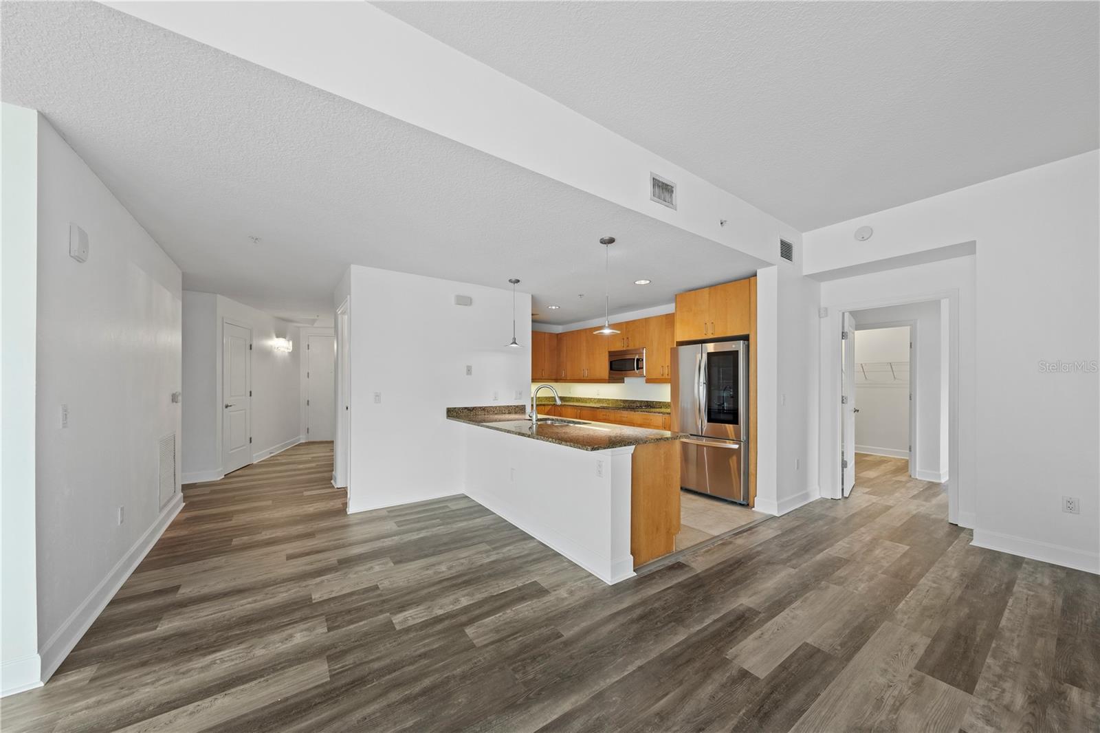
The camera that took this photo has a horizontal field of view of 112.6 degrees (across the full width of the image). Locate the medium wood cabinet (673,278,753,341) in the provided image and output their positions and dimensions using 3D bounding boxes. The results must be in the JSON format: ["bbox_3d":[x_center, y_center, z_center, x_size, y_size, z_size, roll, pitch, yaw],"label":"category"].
[{"bbox_3d":[2.087,-0.628,4.412,0.605,0.630,0.927,1,-1,-36],"label":"medium wood cabinet"}]

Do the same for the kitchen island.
[{"bbox_3d":[-0.043,0.973,3.516,1.043,0.972,2.428,1,-1,-36],"label":"kitchen island"}]

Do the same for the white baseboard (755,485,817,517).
[{"bbox_3d":[2.569,1.409,3.945,1.008,0.136,0.232,1,-1,-36],"label":"white baseboard"}]

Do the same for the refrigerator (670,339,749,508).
[{"bbox_3d":[2.030,0.614,4.414,0.736,1.763,0.897,1,-1,-36],"label":"refrigerator"}]

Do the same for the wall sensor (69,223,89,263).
[{"bbox_3d":[-2.451,-0.637,1.915,0.040,0.171,0.121,1,-1,-36],"label":"wall sensor"}]

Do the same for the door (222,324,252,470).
[{"bbox_3d":[-4.687,0.457,5.484,0.060,2.150,0.760,0,-1,-15],"label":"door"}]

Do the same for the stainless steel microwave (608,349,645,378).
[{"bbox_3d":[1.323,-0.041,5.656,0.403,0.422,0.756,1,-1,-36],"label":"stainless steel microwave"}]

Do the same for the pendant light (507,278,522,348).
[{"bbox_3d":[-0.405,-0.609,4.192,0.210,0.790,0.210,0,-1,0],"label":"pendant light"}]

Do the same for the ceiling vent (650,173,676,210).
[{"bbox_3d":[0.787,-1.212,2.561,0.287,0.196,0.030,1,-1,-36],"label":"ceiling vent"}]

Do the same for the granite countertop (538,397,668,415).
[{"bbox_3d":[0.705,0.601,5.932,1.088,0.141,3.114,1,-1,-36],"label":"granite countertop"}]

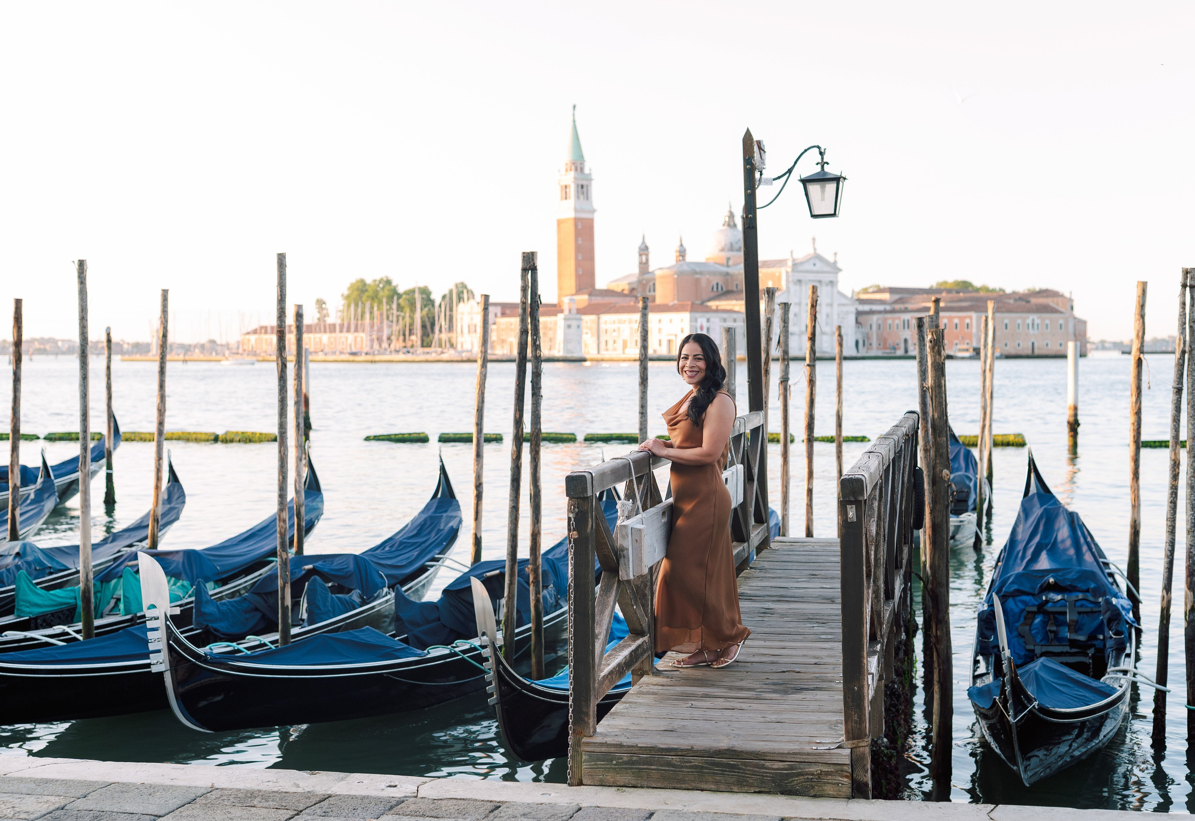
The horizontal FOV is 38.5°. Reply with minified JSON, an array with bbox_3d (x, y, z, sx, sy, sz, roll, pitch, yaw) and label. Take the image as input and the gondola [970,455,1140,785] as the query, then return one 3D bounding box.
[{"bbox_3d":[4.080,1.639,15.350,1.450,1.750,10.800,0,2,15],"label":"gondola"}]

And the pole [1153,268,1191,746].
[{"bbox_3d":[3.989,0.663,11.881,0.090,3.294,0.090,3,2,12],"label":"pole"}]

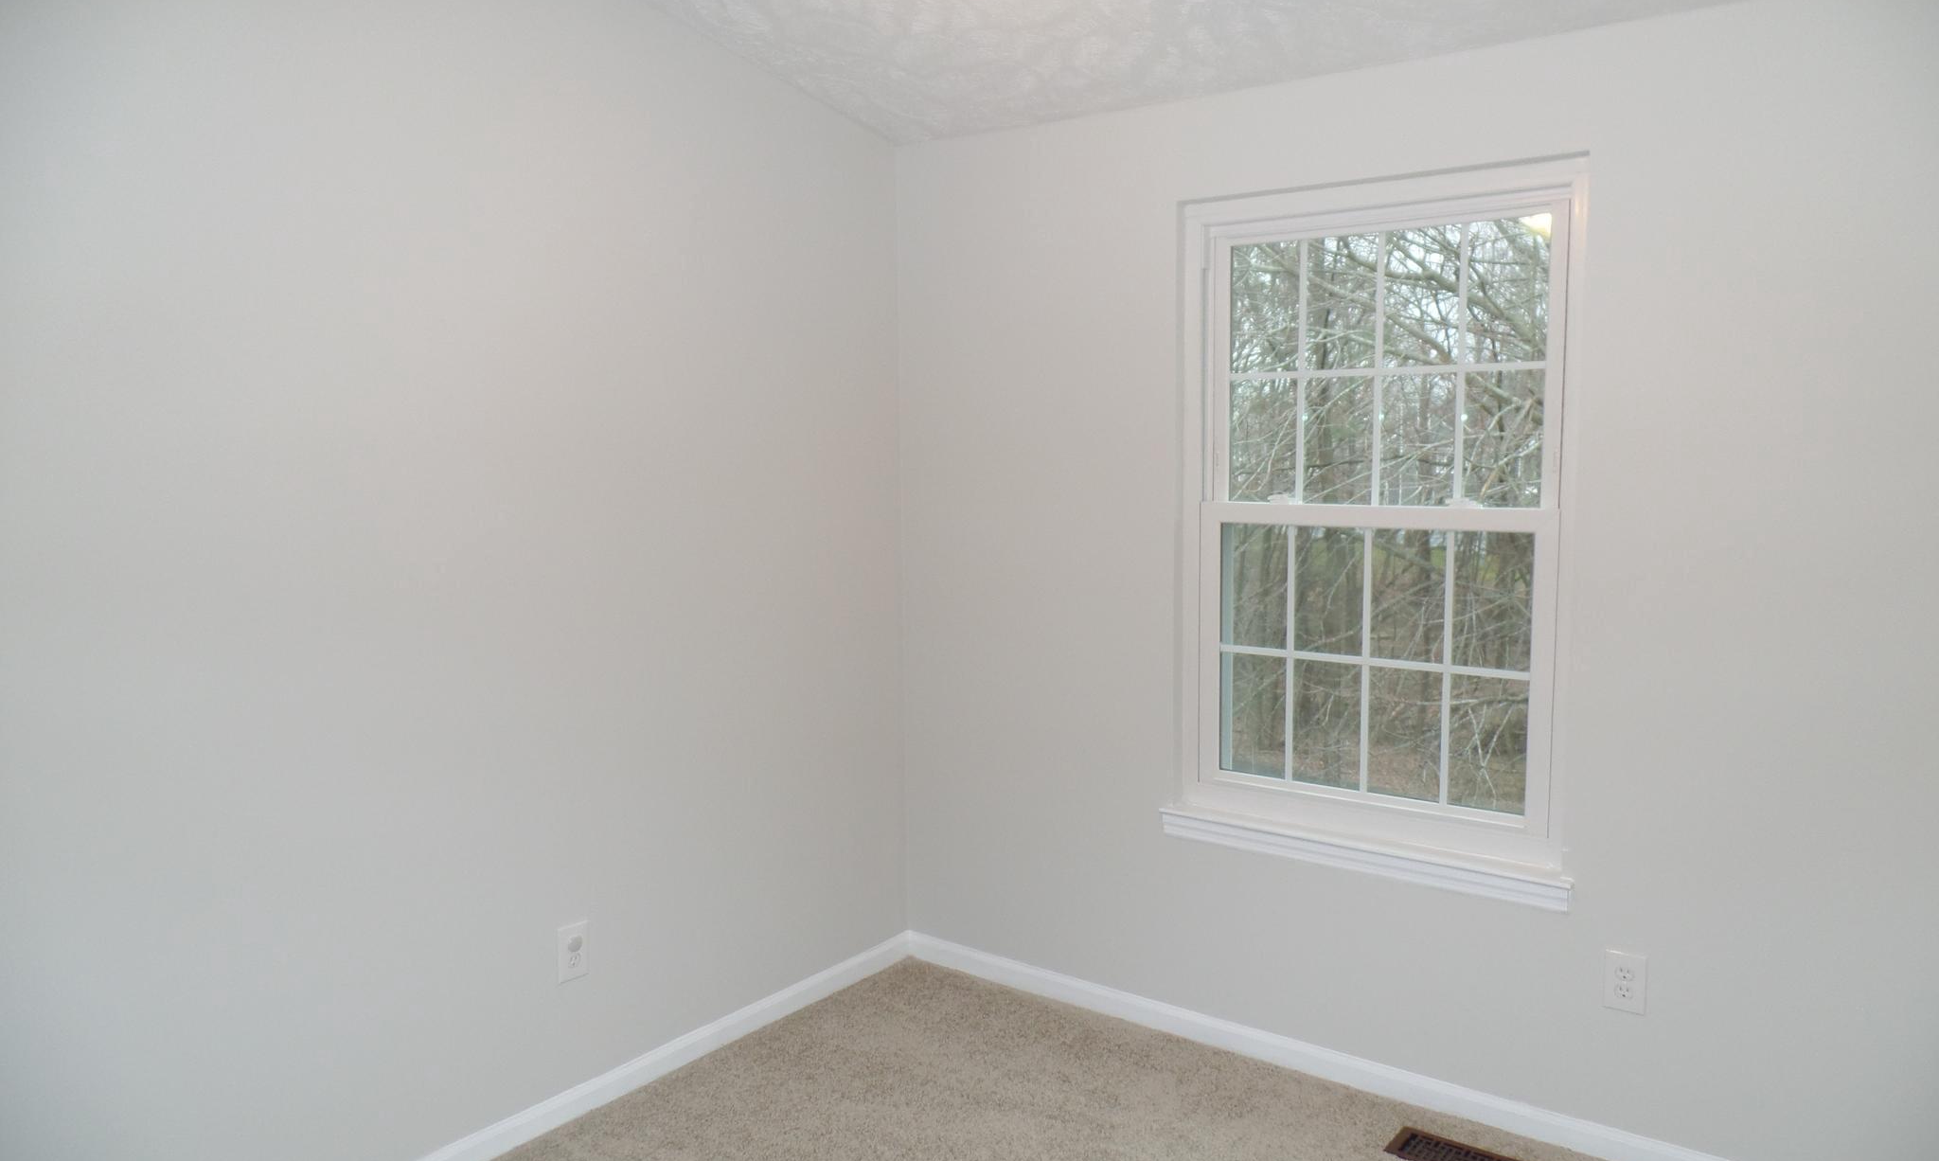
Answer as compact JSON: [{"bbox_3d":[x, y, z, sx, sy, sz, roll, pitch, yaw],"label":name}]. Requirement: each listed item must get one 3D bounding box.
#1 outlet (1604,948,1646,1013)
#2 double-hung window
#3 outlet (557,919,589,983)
[{"bbox_3d":[1.357,0.833,2.665,0.076,0.120,0.008,4,7,36],"label":"outlet"},{"bbox_3d":[0.891,-0.107,2.947,0.930,1.564,0.110,4,7,36],"label":"double-hung window"},{"bbox_3d":[-0.873,0.824,2.850,0.009,0.120,0.076,4,7,36],"label":"outlet"}]

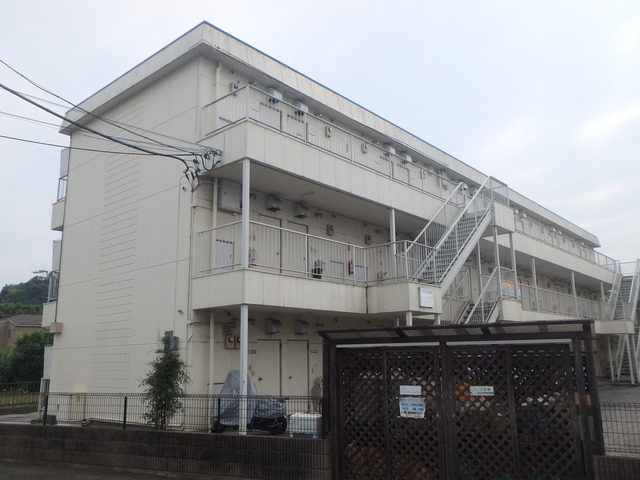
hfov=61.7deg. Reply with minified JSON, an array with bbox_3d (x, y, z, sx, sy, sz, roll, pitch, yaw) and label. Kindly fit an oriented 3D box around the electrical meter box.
[{"bbox_3d":[-2.068,-1.022,12.493,0.180,0.730,0.580,-11,-16,40],"label":"electrical meter box"}]

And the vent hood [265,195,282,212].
[{"bbox_3d":[-1.157,-0.929,13.484,0.250,0.350,0.280,-11,-16,40],"label":"vent hood"}]

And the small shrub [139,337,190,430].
[{"bbox_3d":[-3.054,2.837,10.600,0.820,1.800,0.860,-11,-16,40],"label":"small shrub"}]

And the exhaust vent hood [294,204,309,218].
[{"bbox_3d":[-0.488,-0.789,14.267,0.270,0.330,0.290,-11,-16,40],"label":"exhaust vent hood"}]

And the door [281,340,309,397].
[{"bbox_3d":[-0.530,3.431,13.432,0.080,1.820,0.800,-11,-16,40],"label":"door"}]

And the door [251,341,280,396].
[{"bbox_3d":[-1.188,3.285,12.695,0.080,1.820,0.800,-11,-16,40],"label":"door"}]

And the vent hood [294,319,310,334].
[{"bbox_3d":[-0.441,2.201,13.682,0.270,0.380,0.300,-11,-16,40],"label":"vent hood"}]

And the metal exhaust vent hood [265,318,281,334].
[{"bbox_3d":[-1.162,2.135,13.275,0.250,0.320,0.300,-11,-16,40],"label":"metal exhaust vent hood"}]

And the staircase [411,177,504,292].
[{"bbox_3d":[3.979,-0.224,16.030,1.080,4.220,4.000,-11,-16,40],"label":"staircase"}]

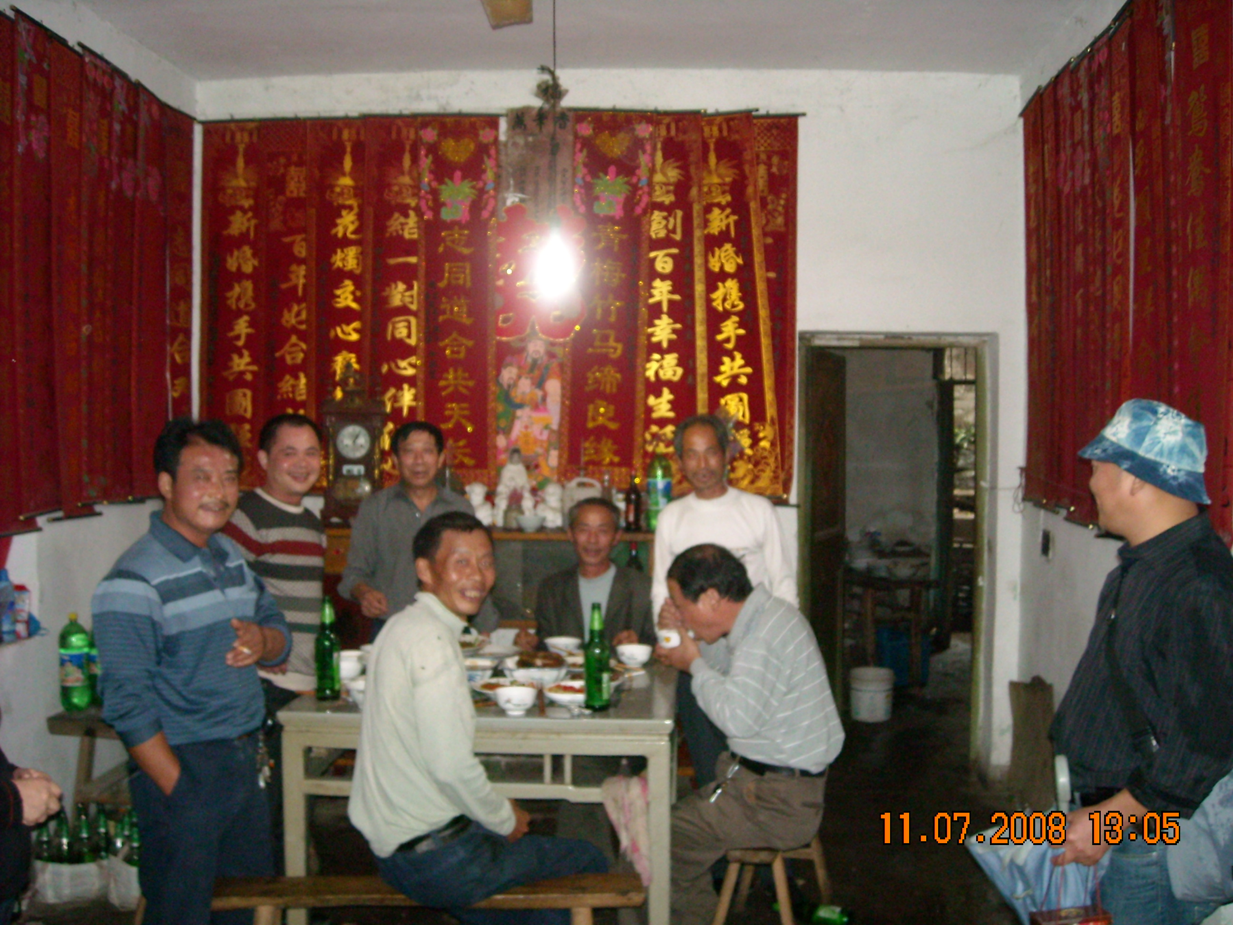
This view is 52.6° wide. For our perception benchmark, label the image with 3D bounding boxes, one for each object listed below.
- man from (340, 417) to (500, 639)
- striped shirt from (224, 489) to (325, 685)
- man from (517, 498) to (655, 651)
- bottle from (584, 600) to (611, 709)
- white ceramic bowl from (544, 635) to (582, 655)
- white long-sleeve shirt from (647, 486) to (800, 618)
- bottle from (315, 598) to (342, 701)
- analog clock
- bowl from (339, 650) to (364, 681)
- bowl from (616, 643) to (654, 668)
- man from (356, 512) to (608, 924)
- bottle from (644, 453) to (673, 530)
[{"bbox_3d":[-0.695,0.643,4.400,0.530,1.620,0.330,0,2,-9],"label":"man"},{"bbox_3d":[-1.005,0.371,3.650,0.470,0.600,0.290,-1,2,-30],"label":"striped shirt"},{"bbox_3d":[-0.100,0.790,4.250,0.540,1.310,0.680,0,2,-1],"label":"man"},{"bbox_3d":[-0.050,0.509,3.270,0.070,0.278,0.070,0,2,0],"label":"bottle"},{"bbox_3d":[-0.172,0.598,4.000,0.119,0.058,0.119,0,2,0],"label":"white ceramic bowl"},{"bbox_3d":[0.387,0.404,4.450,0.530,0.640,0.270,1,3,16],"label":"white long-sleeve shirt"},{"bbox_3d":[-0.802,0.514,3.467,0.072,0.280,0.072,0,3,4],"label":"bottle"},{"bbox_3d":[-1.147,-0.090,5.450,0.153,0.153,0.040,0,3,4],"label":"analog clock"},{"bbox_3d":[-0.796,0.599,3.680,0.106,0.078,0.106,0,3,0],"label":"bowl"},{"bbox_3d":[0.057,0.603,3.870,0.112,0.060,0.112,0,2,0],"label":"bowl"},{"bbox_3d":[-0.320,0.800,2.900,0.720,1.360,0.500,-1,2,-35],"label":"man"},{"bbox_3d":[0.185,0.121,5.300,0.104,0.333,0.104,0,3,4],"label":"bottle"}]

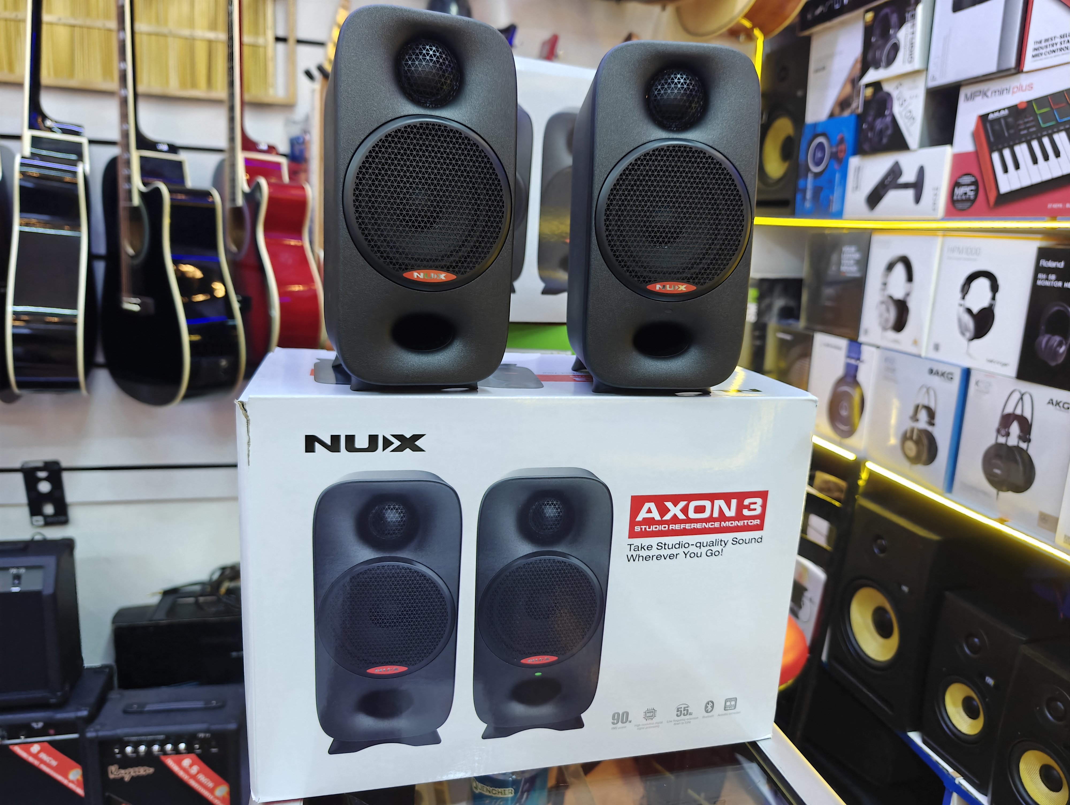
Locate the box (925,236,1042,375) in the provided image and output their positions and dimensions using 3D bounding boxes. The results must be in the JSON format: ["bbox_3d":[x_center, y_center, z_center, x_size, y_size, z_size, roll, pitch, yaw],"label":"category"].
[{"bbox_3d":[0.802,-0.169,1.278,0.100,0.222,0.203,-1,13,-15],"label":"box"}]

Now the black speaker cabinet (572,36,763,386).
[{"bbox_3d":[0.077,-0.128,0.541,0.106,0.220,0.130,1,13,-10],"label":"black speaker cabinet"}]

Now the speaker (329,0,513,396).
[{"bbox_3d":[-0.085,-0.131,0.509,0.107,0.221,0.135,-2,14,-18],"label":"speaker"}]

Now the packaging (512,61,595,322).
[{"bbox_3d":[0.018,-0.241,0.886,0.366,0.270,0.170,-2,14,-21],"label":"packaging"}]

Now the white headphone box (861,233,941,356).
[{"bbox_3d":[0.753,-0.215,1.462,0.100,0.224,0.185,-1,13,-15],"label":"white headphone box"}]

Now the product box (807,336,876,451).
[{"bbox_3d":[0.713,-0.025,1.636,0.105,0.226,0.213,-1,13,-15],"label":"product box"}]

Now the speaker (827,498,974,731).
[{"bbox_3d":[0.831,0.403,1.511,0.310,0.390,0.255,-1,13,-15],"label":"speaker"}]

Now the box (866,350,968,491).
[{"bbox_3d":[0.766,0.024,1.432,0.105,0.225,0.222,-1,13,-15],"label":"box"}]

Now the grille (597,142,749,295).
[{"bbox_3d":[0.089,-0.117,0.477,0.100,0.100,0.014,1,13,-10],"label":"grille"}]

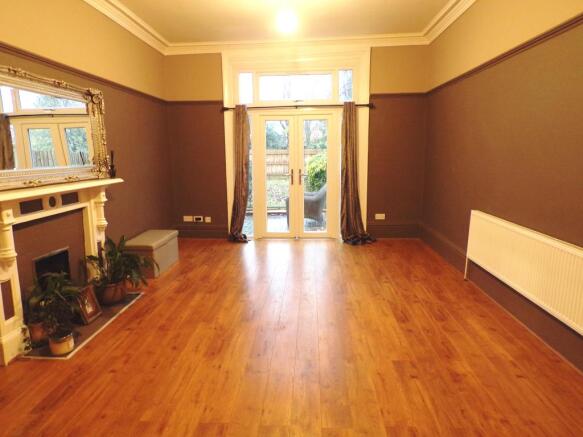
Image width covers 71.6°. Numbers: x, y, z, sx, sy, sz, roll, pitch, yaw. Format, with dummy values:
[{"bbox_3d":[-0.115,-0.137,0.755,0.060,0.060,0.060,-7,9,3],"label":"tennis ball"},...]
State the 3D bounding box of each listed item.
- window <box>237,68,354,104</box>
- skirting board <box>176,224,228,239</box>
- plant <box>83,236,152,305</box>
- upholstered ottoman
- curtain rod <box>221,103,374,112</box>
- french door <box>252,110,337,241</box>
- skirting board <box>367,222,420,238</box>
[{"bbox_3d":[0.056,-1.995,6.118,1.723,0.522,0.080,0,10,2],"label":"window"},{"bbox_3d":[-1.471,0.210,6.551,0.869,0.235,0.025,0,10,2],"label":"skirting board"},{"bbox_3d":[-1.612,0.493,3.832,0.591,0.624,0.520,0,10,2],"label":"plant"},{"bbox_3d":[-1.734,0.427,4.992,0.464,0.352,0.913,0,10,2],"label":"upholstered ottoman"},{"bbox_3d":[0.080,-1.674,6.072,2.313,0.074,0.100,0,10,2],"label":"curtain rod"},{"bbox_3d":[0.071,-0.663,6.353,1.422,2.000,0.080,0,10,2],"label":"french door"},{"bbox_3d":[1.633,0.208,6.415,0.853,0.240,0.025,0,10,2],"label":"skirting board"}]

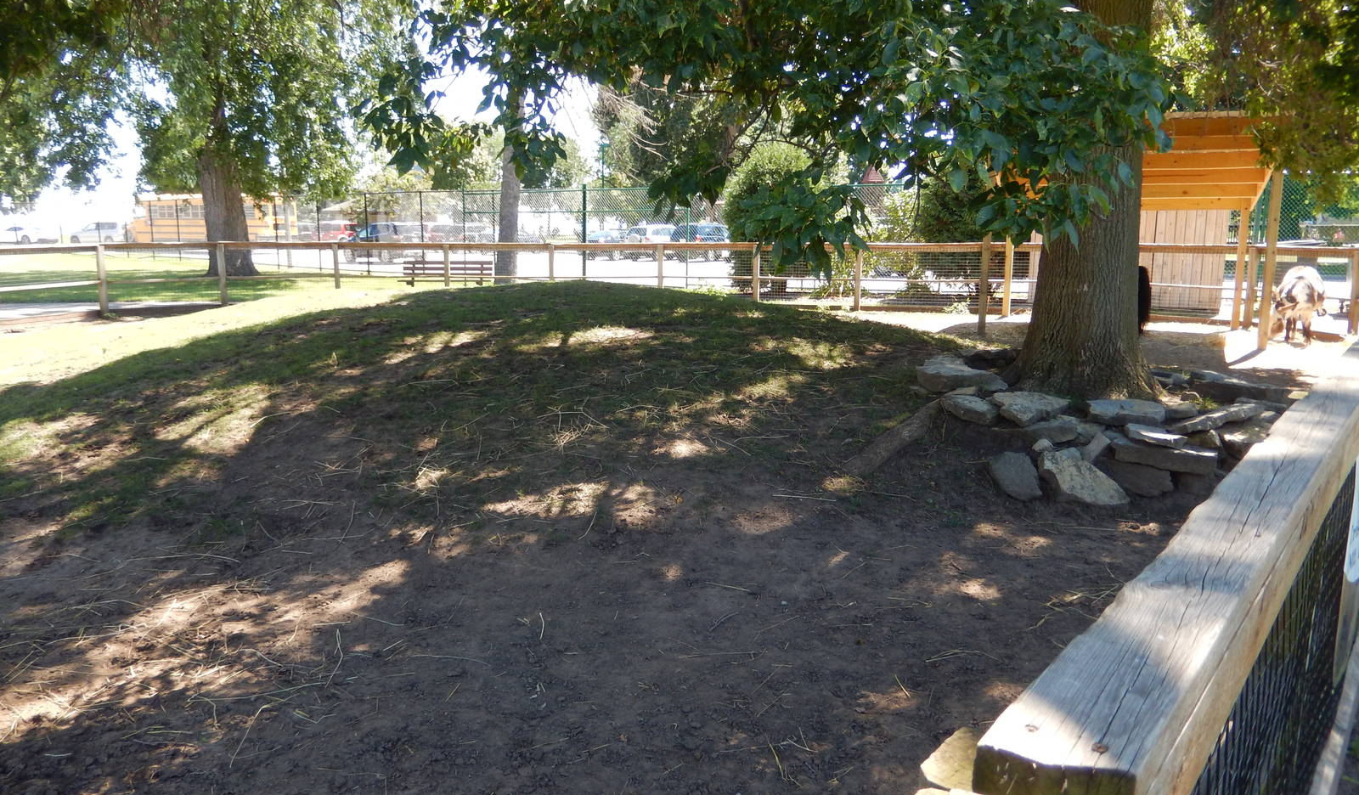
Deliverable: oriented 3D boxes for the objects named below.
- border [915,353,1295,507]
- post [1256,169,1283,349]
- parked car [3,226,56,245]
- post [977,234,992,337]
[{"bbox_3d":[2.780,0.090,6.513,2.450,0.600,2.600,3,10,15],"label":"border"},{"bbox_3d":[7.263,-1.739,12.044,0.097,2.280,0.097,5,11,25],"label":"post"},{"bbox_3d":[-49.192,-12.208,74.000,4.600,1.480,1.820,4,11,21],"label":"parked car"},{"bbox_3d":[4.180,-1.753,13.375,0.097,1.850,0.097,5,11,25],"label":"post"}]

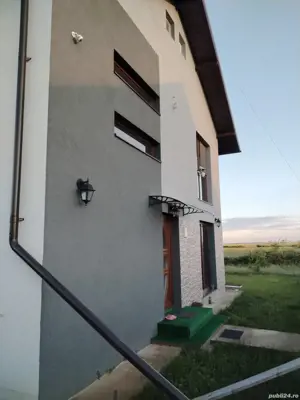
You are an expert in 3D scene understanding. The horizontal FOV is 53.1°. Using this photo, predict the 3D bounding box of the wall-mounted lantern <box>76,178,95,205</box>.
[{"bbox_3d":[-0.831,-0.100,3.848,0.200,0.355,0.160,-5,-10,26],"label":"wall-mounted lantern"}]

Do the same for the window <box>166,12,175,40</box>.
[{"bbox_3d":[0.497,-4.510,7.832,0.120,0.560,0.565,-5,-10,26],"label":"window"}]

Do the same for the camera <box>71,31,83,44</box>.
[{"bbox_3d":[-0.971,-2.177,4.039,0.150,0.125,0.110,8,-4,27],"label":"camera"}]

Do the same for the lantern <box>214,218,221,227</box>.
[{"bbox_3d":[2.344,0.804,10.261,0.200,0.350,0.160,-5,-10,26],"label":"lantern"}]

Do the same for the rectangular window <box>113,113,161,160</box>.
[{"bbox_3d":[-0.234,-1.120,5.696,0.130,0.413,1.812,-5,-10,26],"label":"rectangular window"}]

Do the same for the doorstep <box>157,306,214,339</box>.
[{"bbox_3d":[0.789,2.492,6.175,0.663,0.215,1.725,-5,-10,26],"label":"doorstep"}]

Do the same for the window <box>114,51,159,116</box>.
[{"bbox_3d":[-0.250,-2.193,5.877,0.130,0.413,1.863,-5,-10,26],"label":"window"}]

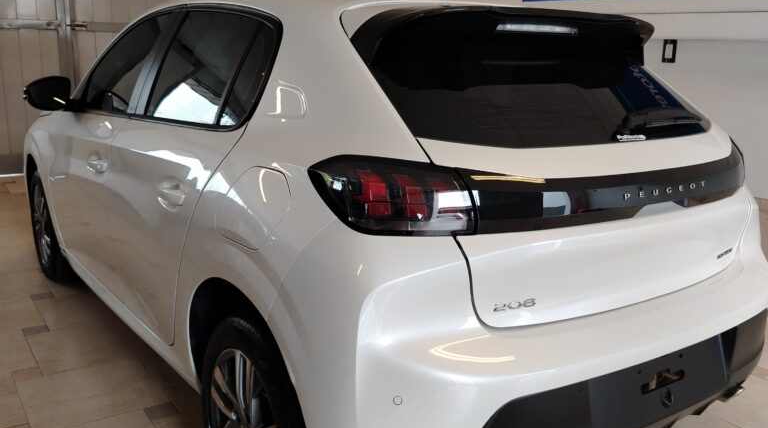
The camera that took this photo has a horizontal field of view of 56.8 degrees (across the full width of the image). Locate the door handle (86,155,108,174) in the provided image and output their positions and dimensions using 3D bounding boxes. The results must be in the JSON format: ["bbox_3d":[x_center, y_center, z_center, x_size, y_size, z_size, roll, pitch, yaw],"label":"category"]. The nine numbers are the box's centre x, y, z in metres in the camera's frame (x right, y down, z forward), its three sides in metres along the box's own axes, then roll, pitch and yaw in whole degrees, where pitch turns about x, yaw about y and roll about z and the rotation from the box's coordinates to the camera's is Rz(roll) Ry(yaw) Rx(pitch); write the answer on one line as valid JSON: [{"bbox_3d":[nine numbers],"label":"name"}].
[{"bbox_3d":[-1.068,-0.186,2.648,0.045,0.072,0.195,-8,16,-35],"label":"door handle"}]

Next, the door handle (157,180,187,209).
[{"bbox_3d":[-0.597,-0.055,1.995,0.045,0.072,0.195,-8,16,-35],"label":"door handle"}]

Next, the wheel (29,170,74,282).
[{"bbox_3d":[-1.754,0.029,3.823,0.200,0.610,0.610,-8,16,-35],"label":"wheel"}]

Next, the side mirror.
[{"bbox_3d":[-1.422,-0.512,3.016,0.195,0.145,0.115,-8,16,-35],"label":"side mirror"}]

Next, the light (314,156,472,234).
[{"bbox_3d":[0.008,-0.045,1.454,0.280,0.155,0.220,-6,15,-27],"label":"light"}]

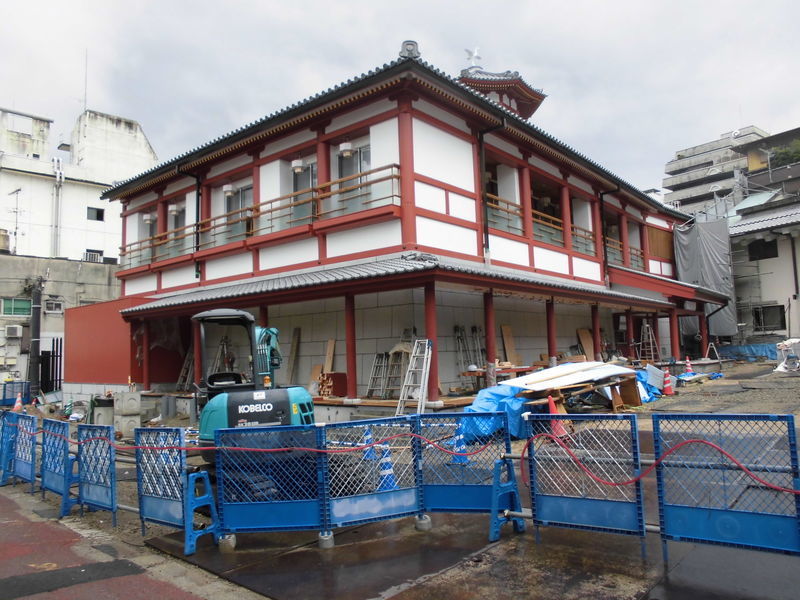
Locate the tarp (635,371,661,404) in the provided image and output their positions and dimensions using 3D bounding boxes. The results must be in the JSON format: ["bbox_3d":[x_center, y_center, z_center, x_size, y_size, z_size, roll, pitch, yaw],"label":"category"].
[{"bbox_3d":[5.602,1.980,13.600,0.500,0.720,0.550,-6,-7,40],"label":"tarp"}]

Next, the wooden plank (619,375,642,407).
[{"bbox_3d":[5.280,2.113,13.728,0.440,0.634,0.060,-11,-6,29],"label":"wooden plank"}]

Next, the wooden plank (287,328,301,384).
[{"bbox_3d":[-3.337,1.882,19.029,0.240,1.966,0.040,-6,-16,40],"label":"wooden plank"}]

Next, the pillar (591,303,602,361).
[{"bbox_3d":[7.576,1.648,23.125,0.280,3.000,0.280,-6,-7,40],"label":"pillar"}]

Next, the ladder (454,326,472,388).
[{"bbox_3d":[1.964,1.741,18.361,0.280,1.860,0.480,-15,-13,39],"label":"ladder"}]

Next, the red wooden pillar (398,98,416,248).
[{"bbox_3d":[0.224,-3.663,17.209,0.390,4.377,0.390,-2,-5,0],"label":"red wooden pillar"}]

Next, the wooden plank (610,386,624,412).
[{"bbox_3d":[4.297,1.970,11.900,0.160,0.580,0.080,-14,-39,18],"label":"wooden plank"}]

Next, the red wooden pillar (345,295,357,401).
[{"bbox_3d":[-1.186,1.123,14.712,0.210,2.540,0.210,-6,-7,40],"label":"red wooden pillar"}]

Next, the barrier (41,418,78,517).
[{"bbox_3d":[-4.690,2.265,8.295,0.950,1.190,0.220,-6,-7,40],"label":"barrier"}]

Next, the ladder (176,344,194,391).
[{"bbox_3d":[-7.897,2.488,22.227,0.450,1.724,0.280,-6,-20,40],"label":"ladder"}]

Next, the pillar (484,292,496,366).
[{"bbox_3d":[2.236,1.063,14.847,0.220,2.500,0.220,-6,-7,40],"label":"pillar"}]

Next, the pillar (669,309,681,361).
[{"bbox_3d":[10.005,1.244,21.893,0.330,1.948,0.330,-6,-7,40],"label":"pillar"}]

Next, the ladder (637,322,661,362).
[{"bbox_3d":[11.174,1.880,27.102,0.600,1.778,1.100,-6,-7,40],"label":"ladder"}]

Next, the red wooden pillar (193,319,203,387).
[{"bbox_3d":[-6.467,1.677,19.150,0.210,2.540,0.210,-6,-7,40],"label":"red wooden pillar"}]

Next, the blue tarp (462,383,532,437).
[{"bbox_3d":[1.885,2.143,11.500,1.000,1.030,1.000,-6,-7,40],"label":"blue tarp"}]

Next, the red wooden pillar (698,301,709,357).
[{"bbox_3d":[16.168,1.606,32.019,0.350,2.957,0.350,-6,-7,40],"label":"red wooden pillar"}]

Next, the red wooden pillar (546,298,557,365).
[{"bbox_3d":[4.592,1.277,18.183,0.240,2.628,0.240,-6,-7,40],"label":"red wooden pillar"}]

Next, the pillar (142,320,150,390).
[{"bbox_3d":[-9.283,2.018,22.072,0.235,2.572,0.235,-6,-7,40],"label":"pillar"}]

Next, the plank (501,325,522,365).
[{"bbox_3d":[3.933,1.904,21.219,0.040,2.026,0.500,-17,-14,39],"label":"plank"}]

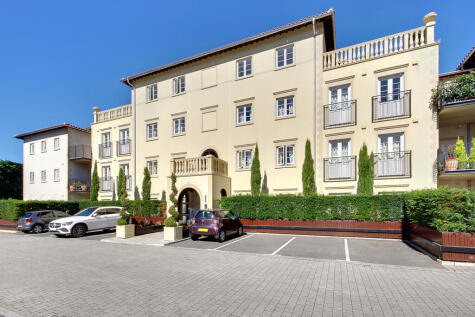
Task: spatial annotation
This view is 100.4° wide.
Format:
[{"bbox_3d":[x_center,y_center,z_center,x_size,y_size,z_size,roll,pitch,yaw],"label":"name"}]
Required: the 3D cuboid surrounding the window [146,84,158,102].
[{"bbox_3d":[-7.337,-5.630,17.149,1.192,1.455,0.150,-2,-6,21],"label":"window"}]

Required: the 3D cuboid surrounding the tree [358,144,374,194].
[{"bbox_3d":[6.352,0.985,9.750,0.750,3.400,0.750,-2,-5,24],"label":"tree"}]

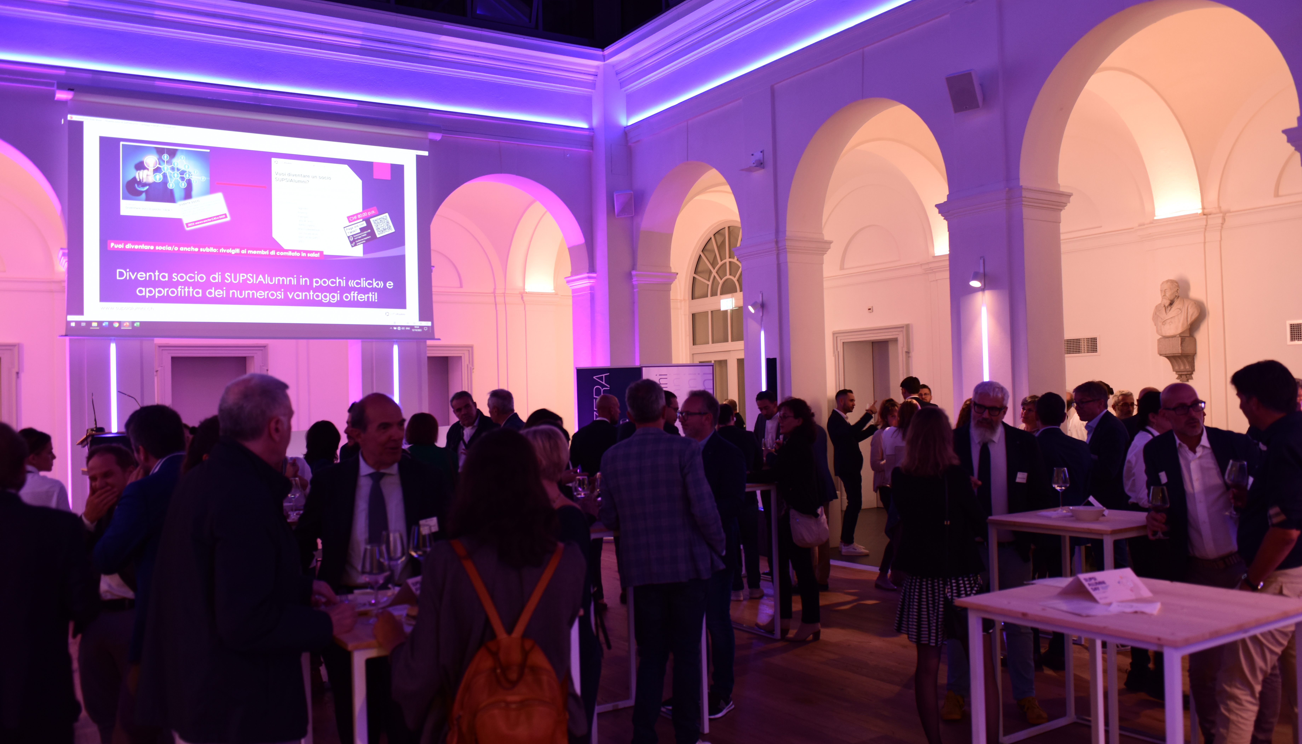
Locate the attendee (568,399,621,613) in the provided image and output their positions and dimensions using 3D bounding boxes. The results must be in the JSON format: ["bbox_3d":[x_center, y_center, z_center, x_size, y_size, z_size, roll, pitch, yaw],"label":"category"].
[{"bbox_3d":[-0.421,1.039,8.300,0.500,1.730,0.380,-2,-1,25],"label":"attendee"}]

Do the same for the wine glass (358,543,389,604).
[{"bbox_3d":[-0.812,0.620,2.984,0.086,0.218,0.086,-1,-1,0],"label":"wine glass"}]

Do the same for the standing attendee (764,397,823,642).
[{"bbox_3d":[0.997,1.028,7.188,0.500,1.669,0.480,-1,-1,-3],"label":"standing attendee"}]

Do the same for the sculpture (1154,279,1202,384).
[{"bbox_3d":[5.152,-0.399,9.924,0.380,0.980,0.500,-1,-2,-34],"label":"sculpture"}]

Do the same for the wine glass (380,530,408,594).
[{"bbox_3d":[-0.843,0.628,3.309,0.086,0.218,0.086,-1,-1,0],"label":"wine glass"}]

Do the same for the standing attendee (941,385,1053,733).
[{"bbox_3d":[1.840,0.919,5.350,0.570,1.755,0.400,-2,-1,29],"label":"standing attendee"}]

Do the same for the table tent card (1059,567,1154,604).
[{"bbox_3d":[1.370,0.638,3.060,0.216,0.074,0.156,-1,-1,-24],"label":"table tent card"}]

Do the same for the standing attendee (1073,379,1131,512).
[{"bbox_3d":[2.917,0.922,6.520,0.370,1.720,0.490,-1,-1,-10],"label":"standing attendee"}]

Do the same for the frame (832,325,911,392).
[{"bbox_3d":[2.892,0.648,13.058,0.200,2.410,1.351,-1,-1,-33],"label":"frame"}]

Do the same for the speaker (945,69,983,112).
[{"bbox_3d":[2.619,-2.333,8.381,0.221,0.299,0.190,-3,26,43],"label":"speaker"}]

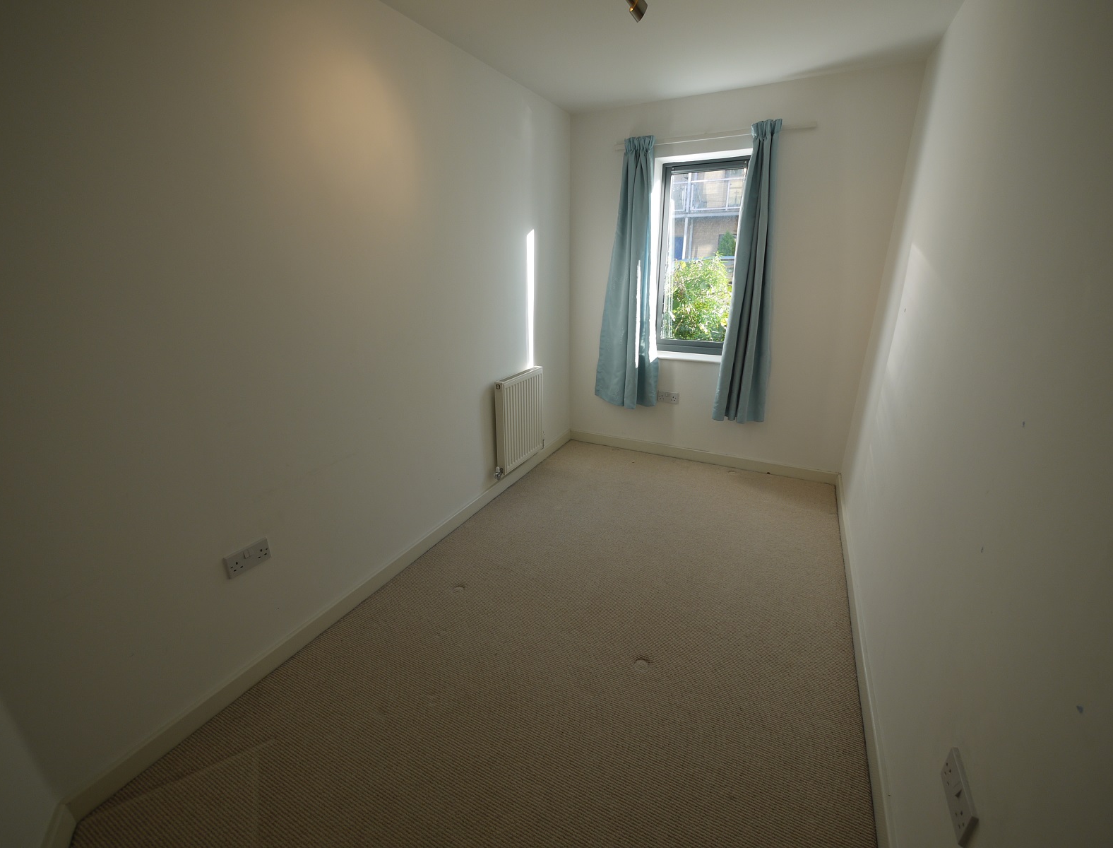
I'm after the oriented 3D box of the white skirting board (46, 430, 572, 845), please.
[{"bbox_3d":[-0.627,0.601,2.634,0.030,0.080,3.370,9,22,25],"label":"white skirting board"}]

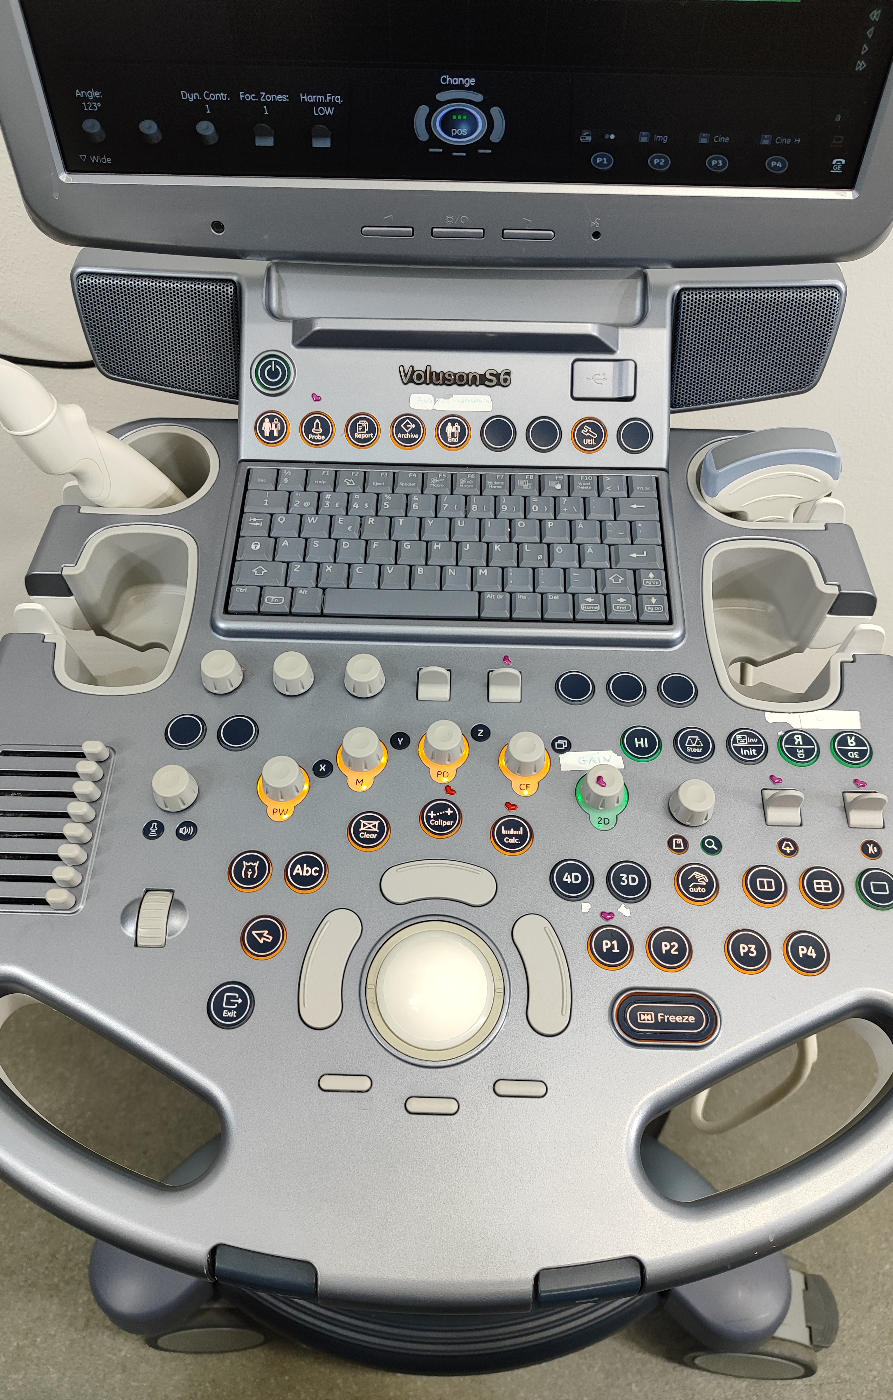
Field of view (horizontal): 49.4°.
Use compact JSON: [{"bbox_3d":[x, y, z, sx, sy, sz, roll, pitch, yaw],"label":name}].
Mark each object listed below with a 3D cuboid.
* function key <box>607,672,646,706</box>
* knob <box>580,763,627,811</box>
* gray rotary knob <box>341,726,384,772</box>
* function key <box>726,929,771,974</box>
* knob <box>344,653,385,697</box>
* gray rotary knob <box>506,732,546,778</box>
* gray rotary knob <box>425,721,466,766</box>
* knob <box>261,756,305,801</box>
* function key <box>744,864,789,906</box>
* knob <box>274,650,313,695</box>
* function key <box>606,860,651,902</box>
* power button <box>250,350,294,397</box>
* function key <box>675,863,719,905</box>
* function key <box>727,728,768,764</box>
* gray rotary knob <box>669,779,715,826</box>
[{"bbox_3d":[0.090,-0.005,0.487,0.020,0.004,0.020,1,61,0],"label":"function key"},{"bbox_3d":[0.075,0.040,0.457,0.020,0.012,0.020,1,61,0],"label":"knob"},{"bbox_3d":[-0.043,0.024,0.494,0.021,0.012,0.021,1,61,0],"label":"gray rotary knob"},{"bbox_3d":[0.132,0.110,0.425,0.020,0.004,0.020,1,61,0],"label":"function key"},{"bbox_3d":[-0.044,-0.014,0.516,0.022,0.013,0.022,1,61,0],"label":"knob"},{"bbox_3d":[0.041,0.027,0.493,0.021,0.012,0.021,1,61,0],"label":"gray rotary knob"},{"bbox_3d":[-0.001,0.021,0.497,0.021,0.012,0.021,1,61,0],"label":"gray rotary knob"},{"bbox_3d":[-0.077,0.036,0.459,0.020,0.012,0.020,1,61,0],"label":"knob"},{"bbox_3d":[0.152,0.089,0.465,0.020,0.003,0.020,1,61,0],"label":"function key"},{"bbox_3d":[-0.078,-0.014,0.487,0.020,0.013,0.020,1,61,0],"label":"knob"},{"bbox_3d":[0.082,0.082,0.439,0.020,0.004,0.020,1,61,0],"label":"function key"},{"bbox_3d":[-0.097,-0.183,0.543,0.026,0.004,0.026,1,92,0],"label":"power button"},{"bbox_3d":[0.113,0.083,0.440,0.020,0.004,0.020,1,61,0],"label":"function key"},{"bbox_3d":[0.155,0.024,0.501,0.020,0.003,0.020,1,61,0],"label":"function key"},{"bbox_3d":[0.122,0.050,0.481,0.022,0.013,0.022,1,61,0],"label":"gray rotary knob"}]

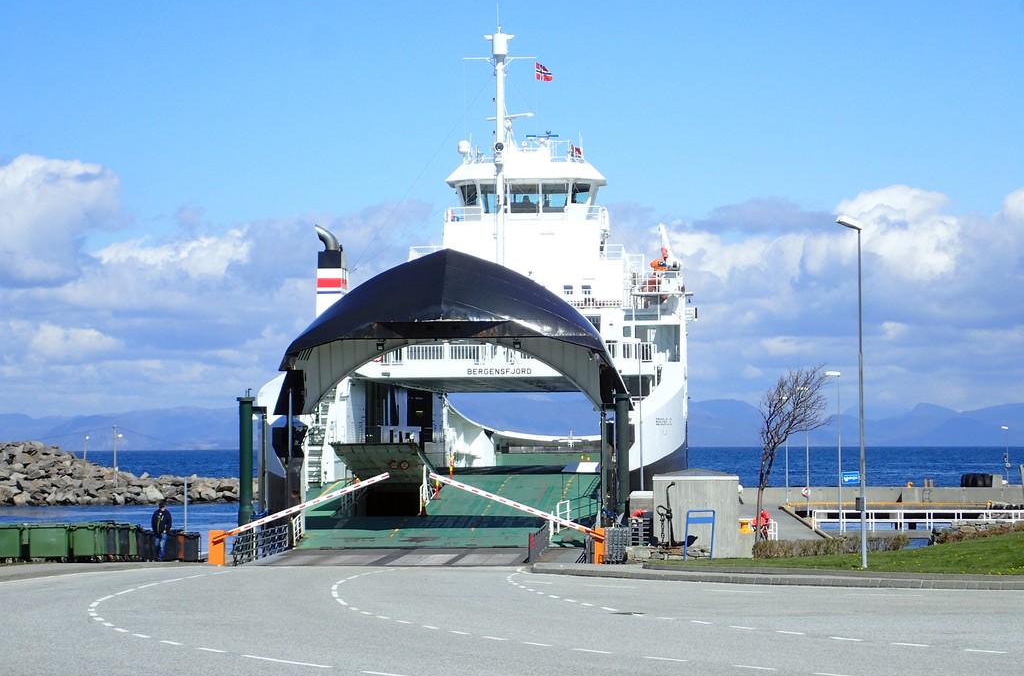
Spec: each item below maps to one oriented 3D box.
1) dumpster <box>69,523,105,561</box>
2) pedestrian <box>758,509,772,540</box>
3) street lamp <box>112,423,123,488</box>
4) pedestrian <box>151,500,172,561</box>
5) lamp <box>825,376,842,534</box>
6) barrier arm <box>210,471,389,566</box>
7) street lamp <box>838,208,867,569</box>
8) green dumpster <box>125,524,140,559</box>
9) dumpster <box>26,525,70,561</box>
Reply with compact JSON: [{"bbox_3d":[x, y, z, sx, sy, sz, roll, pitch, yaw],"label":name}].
[{"bbox_3d":[-13.181,6.372,91.922,0.790,1.210,1.280,-1,-2,7],"label":"dumpster"},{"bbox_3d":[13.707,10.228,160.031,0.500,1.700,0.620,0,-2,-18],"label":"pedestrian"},{"bbox_3d":[-45.925,13.811,345.027,1.100,7.324,0.400,-1,-2,17],"label":"street lamp"},{"bbox_3d":[-10.786,5.974,91.033,0.600,1.840,0.420,-1,-2,11],"label":"pedestrian"},{"bbox_3d":[18.459,6.687,170.138,0.850,9.453,0.300,0,-2,-6],"label":"lamp"},{"bbox_3d":[-6.386,5.427,88.650,5.470,2.760,0.500,0,-2,0],"label":"barrier arm"},{"bbox_3d":[9.432,1.510,82.524,0.850,9.817,0.320,1,-2,-26],"label":"street lamp"},{"bbox_3d":[-12.038,6.469,93.220,0.600,1.120,0.750,1,-3,-37],"label":"green dumpster"},{"bbox_3d":[-14.355,6.367,91.622,1.330,1.210,0.790,0,-2,0],"label":"dumpster"}]

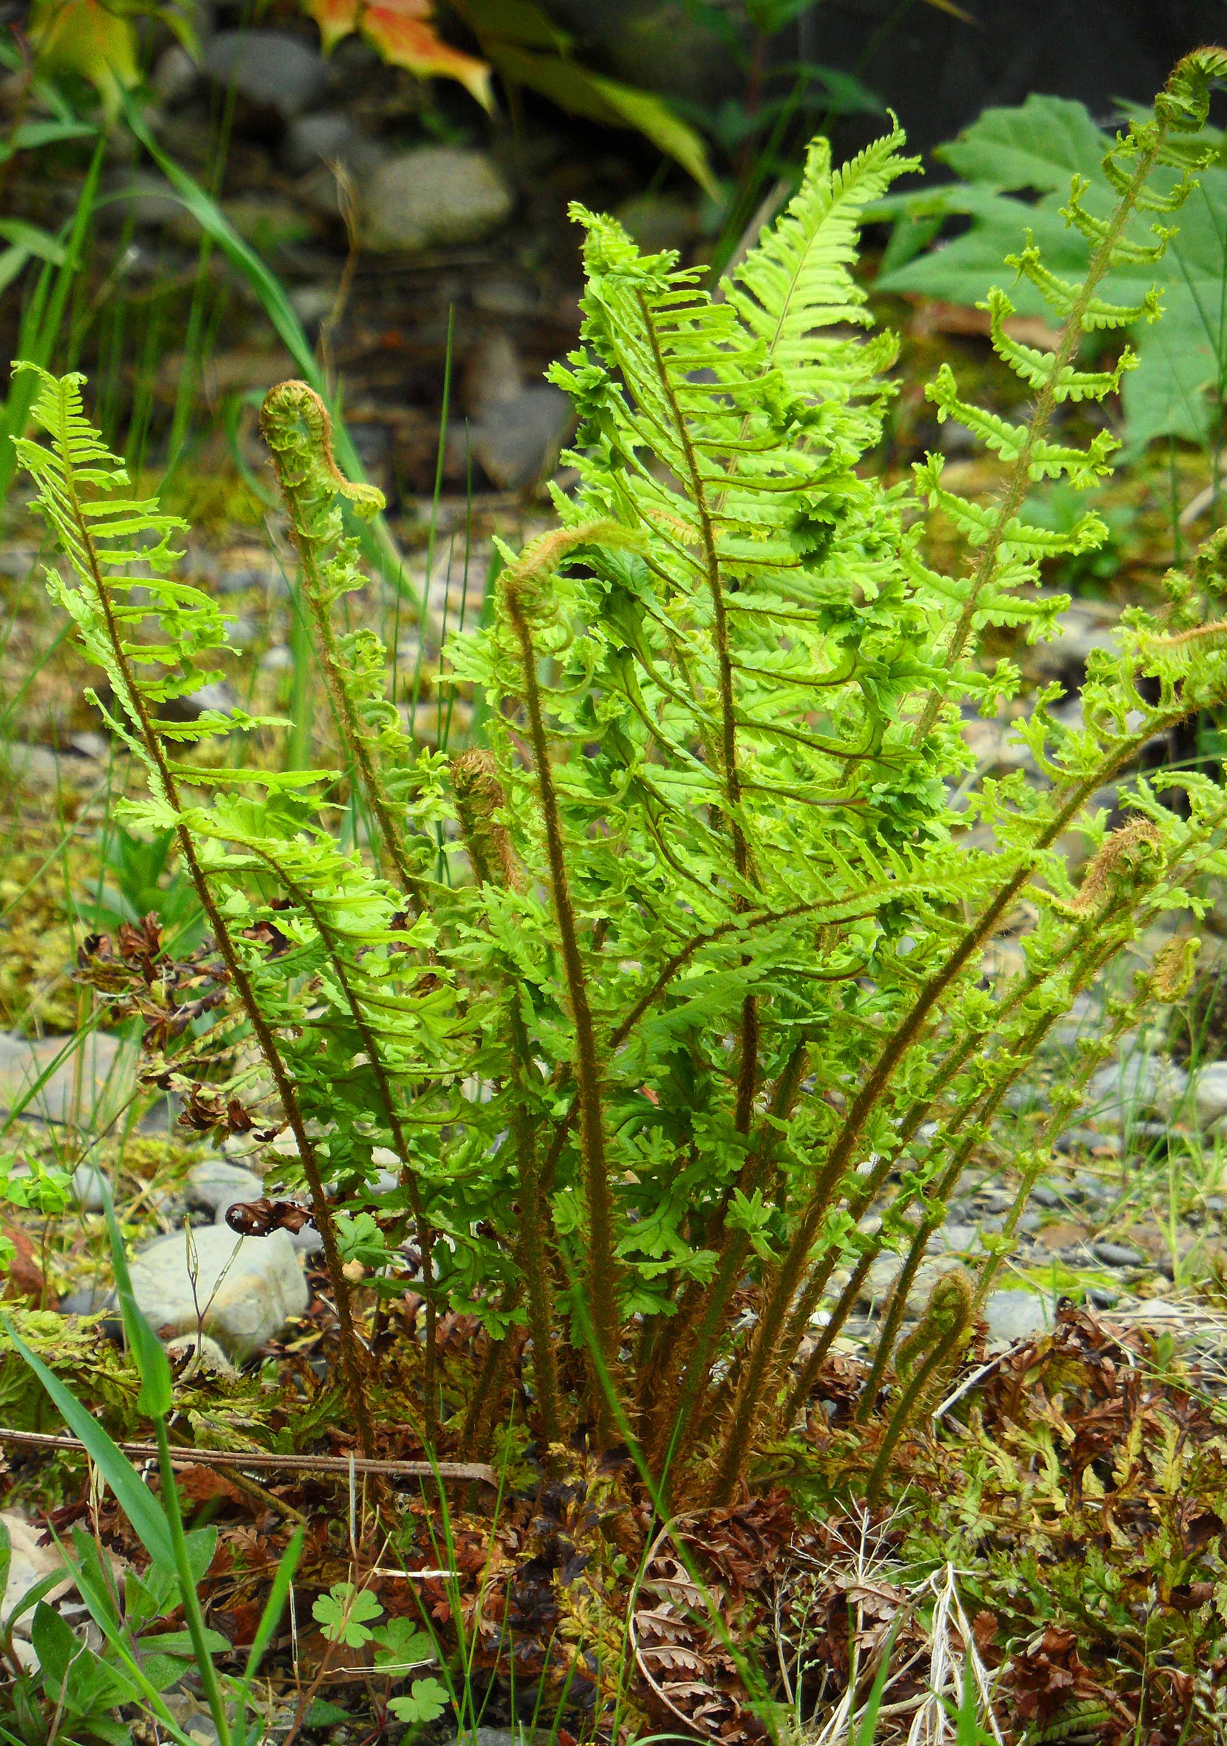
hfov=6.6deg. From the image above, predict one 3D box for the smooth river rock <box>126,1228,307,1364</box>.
[{"bbox_3d":[-0.130,0.140,3.500,0.060,0.041,0.048,0,17,0],"label":"smooth river rock"}]

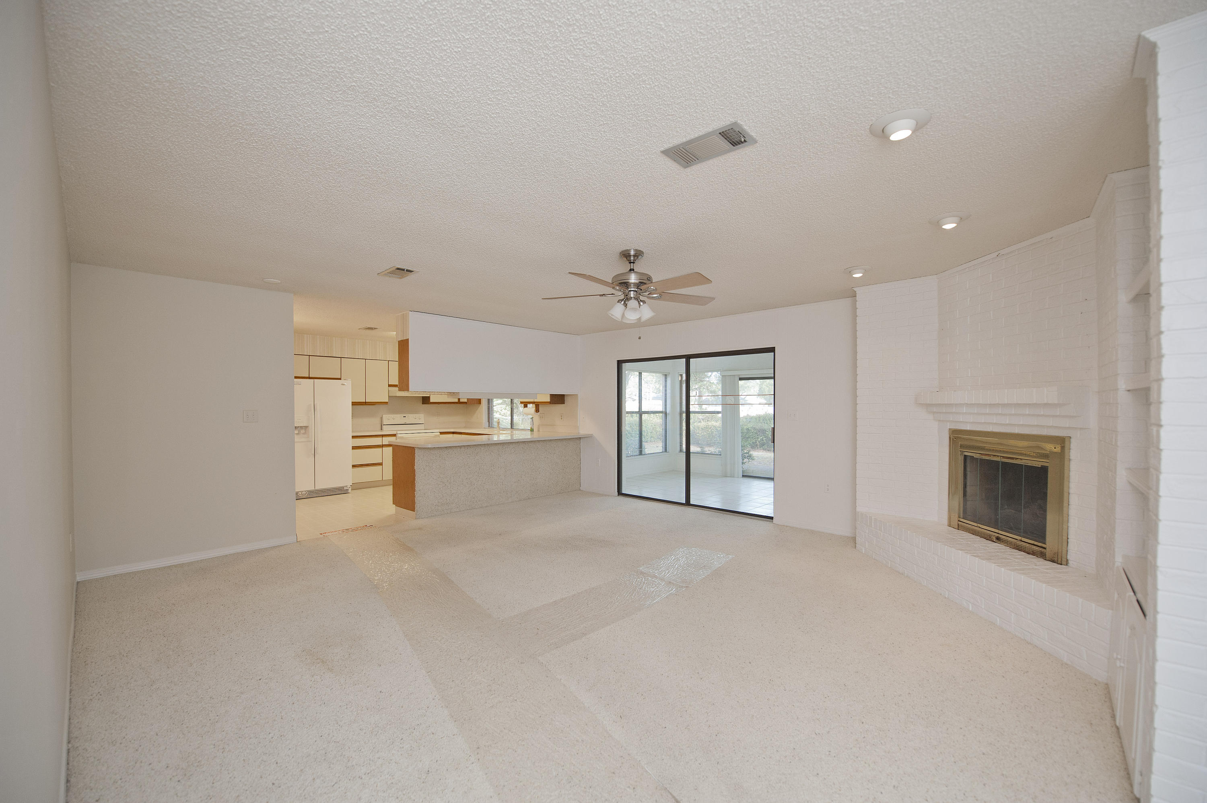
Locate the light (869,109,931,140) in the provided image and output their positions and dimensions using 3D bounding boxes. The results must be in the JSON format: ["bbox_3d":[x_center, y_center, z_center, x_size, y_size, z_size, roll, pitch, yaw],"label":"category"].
[{"bbox_3d":[1.163,-1.061,1.836,0.205,0.060,0.205,0,0,44],"label":"light"}]

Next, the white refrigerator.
[{"bbox_3d":[-4.397,0.526,7.046,0.800,1.720,0.905,0,0,44],"label":"white refrigerator"}]

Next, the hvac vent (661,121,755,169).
[{"bbox_3d":[0.450,-1.077,2.003,0.346,0.020,0.198,0,0,40],"label":"hvac vent"}]

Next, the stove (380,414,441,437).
[{"bbox_3d":[-3.444,0.802,8.399,0.680,1.160,0.760,0,0,44],"label":"stove"}]

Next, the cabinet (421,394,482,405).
[{"bbox_3d":[-2.956,-0.332,9.139,0.370,0.737,1.010,0,0,44],"label":"cabinet"}]

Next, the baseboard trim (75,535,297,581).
[{"bbox_3d":[-3.553,1.353,4.133,1.447,0.075,0.016,0,0,-44],"label":"baseboard trim"}]

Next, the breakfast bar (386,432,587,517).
[{"bbox_3d":[-1.455,0.929,6.521,0.880,0.905,2.620,0,0,45],"label":"breakfast bar"}]

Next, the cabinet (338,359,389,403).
[{"bbox_3d":[-4.095,-0.330,7.968,0.330,0.752,0.756,0,0,44],"label":"cabinet"}]

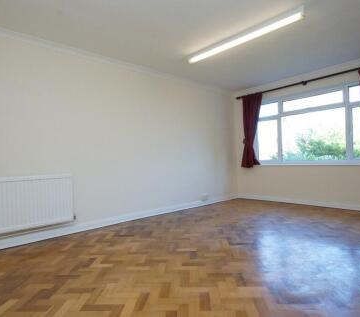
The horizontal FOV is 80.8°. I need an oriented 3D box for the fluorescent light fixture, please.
[{"bbox_3d":[0.741,-1.526,2.747,1.518,0.105,0.085,-2,-1,43],"label":"fluorescent light fixture"}]

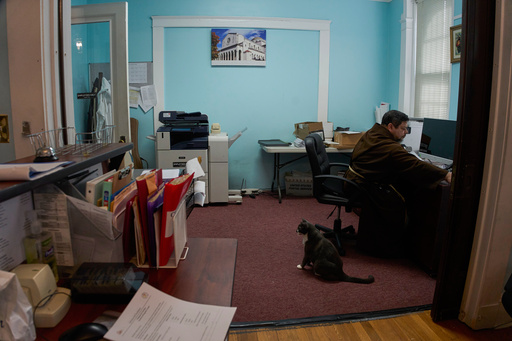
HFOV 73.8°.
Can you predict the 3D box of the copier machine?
[{"bbox_3d":[-0.804,-0.194,4.550,0.860,1.140,0.660,-1,10,-5],"label":"copier machine"}]

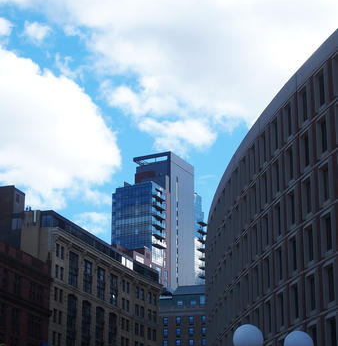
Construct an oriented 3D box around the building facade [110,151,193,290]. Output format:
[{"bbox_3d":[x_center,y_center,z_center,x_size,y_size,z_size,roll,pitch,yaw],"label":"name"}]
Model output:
[{"bbox_3d":[-4.600,43.778,289.046,16.500,102.000,28.500,-9,-21,26],"label":"building facade"}]

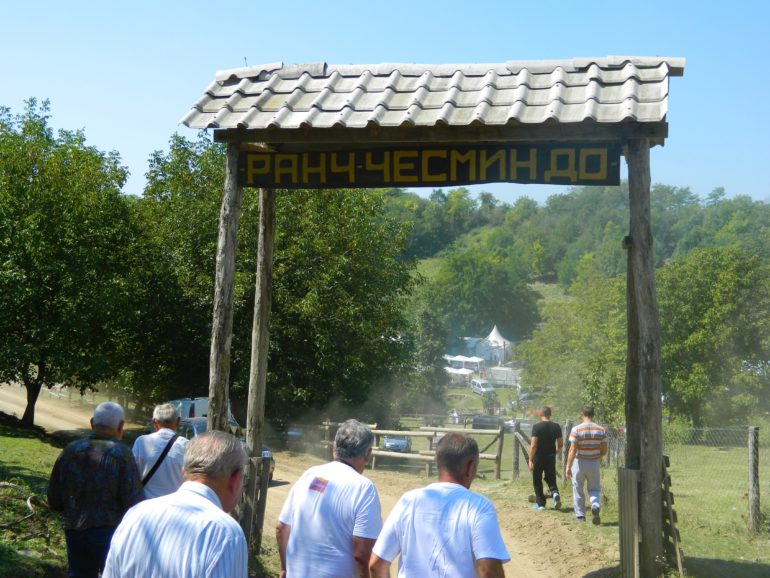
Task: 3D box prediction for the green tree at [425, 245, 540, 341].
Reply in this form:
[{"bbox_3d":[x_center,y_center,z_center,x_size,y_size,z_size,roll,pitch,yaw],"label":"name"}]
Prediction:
[{"bbox_3d":[16.031,1.398,150.000,18.000,15.500,16.500,0,-6,0],"label":"green tree"}]

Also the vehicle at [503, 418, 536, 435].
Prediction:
[{"bbox_3d":[12.449,12.359,82.000,4.200,1.500,1.750,5,-8,-38],"label":"vehicle"}]

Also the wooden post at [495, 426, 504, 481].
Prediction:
[{"bbox_3d":[2.824,4.032,22.500,0.130,1.400,0.130,1,-5,0],"label":"wooden post"}]

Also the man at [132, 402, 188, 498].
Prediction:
[{"bbox_3d":[-1.570,1.658,6.327,0.540,1.730,0.360,0,-5,5],"label":"man"}]

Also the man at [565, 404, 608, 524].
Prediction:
[{"bbox_3d":[3.037,2.630,13.750,0.650,1.770,0.600,1,-6,-7],"label":"man"}]

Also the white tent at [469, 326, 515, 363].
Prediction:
[{"bbox_3d":[14.661,7.604,125.000,5.000,5.200,5.000,-3,-7,27],"label":"white tent"}]

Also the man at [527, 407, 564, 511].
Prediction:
[{"bbox_3d":[2.726,2.844,15.400,0.600,1.760,0.550,1,-6,-7],"label":"man"}]

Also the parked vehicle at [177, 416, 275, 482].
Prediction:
[{"bbox_3d":[-4.290,3.838,22.300,1.750,1.500,4.200,3,-6,-30],"label":"parked vehicle"}]

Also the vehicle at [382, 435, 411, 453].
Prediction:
[{"bbox_3d":[0.918,11.236,67.000,1.720,1.480,4.100,-1,-6,8],"label":"vehicle"}]

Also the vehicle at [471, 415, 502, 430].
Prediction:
[{"bbox_3d":[9.752,12.179,82.000,4.200,1.550,1.750,2,-5,-17],"label":"vehicle"}]

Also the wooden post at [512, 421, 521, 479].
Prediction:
[{"bbox_3d":[3.243,3.958,22.500,0.130,1.430,0.130,1,-5,0],"label":"wooden post"}]

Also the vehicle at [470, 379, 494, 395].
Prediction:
[{"bbox_3d":[11.877,11.913,110.000,1.800,1.850,4.400,3,-1,-19],"label":"vehicle"}]

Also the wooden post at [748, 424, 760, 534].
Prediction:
[{"bbox_3d":[5.103,2.638,12.600,0.150,1.470,0.150,2,-6,0],"label":"wooden post"}]

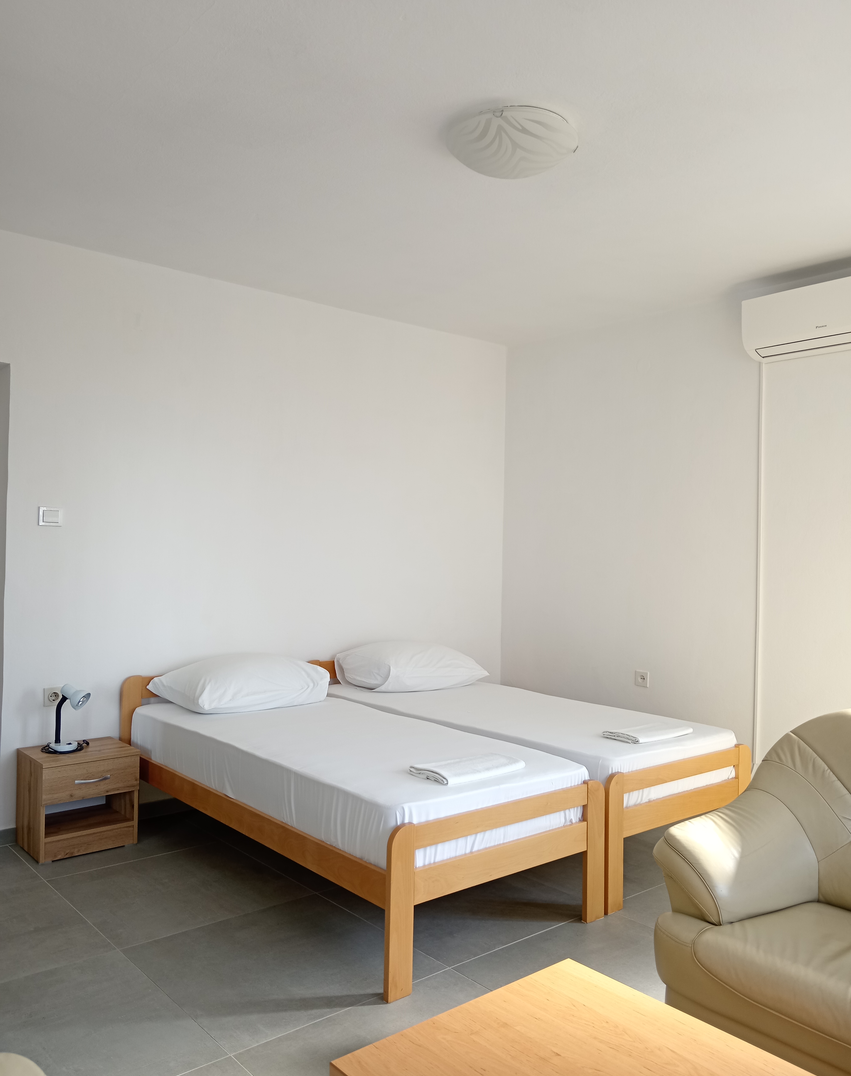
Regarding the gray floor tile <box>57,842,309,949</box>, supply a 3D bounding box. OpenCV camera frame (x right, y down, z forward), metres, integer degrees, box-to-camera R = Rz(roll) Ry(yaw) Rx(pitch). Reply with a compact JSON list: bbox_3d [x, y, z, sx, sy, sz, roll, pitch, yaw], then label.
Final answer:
[{"bbox_3d":[-0.950,1.347,3.409,0.759,0.010,0.759,1,-1,-40],"label":"gray floor tile"}]

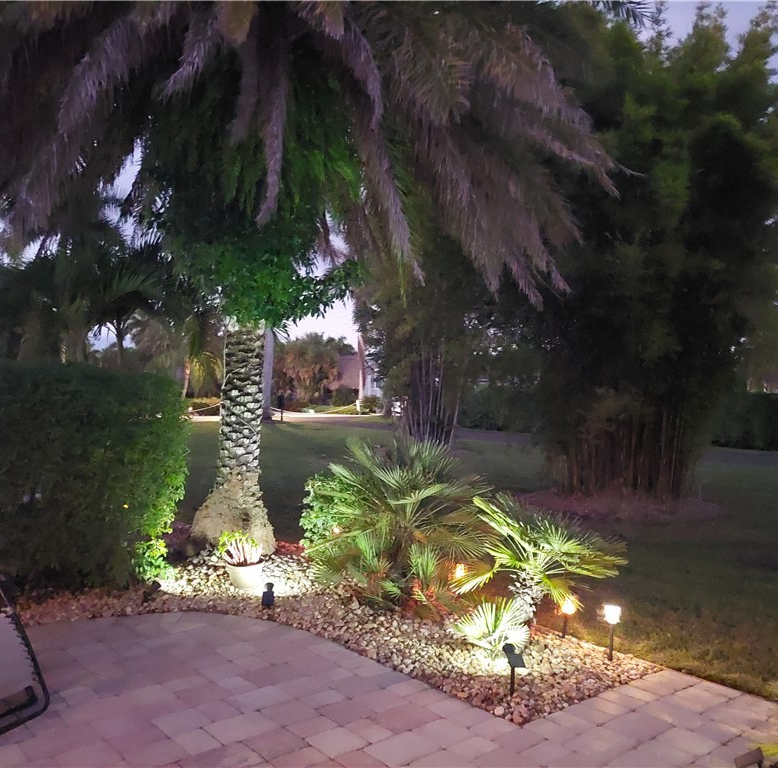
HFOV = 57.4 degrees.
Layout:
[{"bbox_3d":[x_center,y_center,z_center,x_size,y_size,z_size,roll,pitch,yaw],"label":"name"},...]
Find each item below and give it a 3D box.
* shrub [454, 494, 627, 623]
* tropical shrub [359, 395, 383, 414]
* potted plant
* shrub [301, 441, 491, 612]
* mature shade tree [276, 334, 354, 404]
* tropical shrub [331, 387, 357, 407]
[{"bbox_3d":[1.078,1.241,5.050,1.220,0.900,1.100,0,-1,0],"label":"shrub"},{"bbox_3d":[-1.109,1.299,45.000,1.550,1.300,1.400,0,-1,0],"label":"tropical shrub"},{"bbox_3d":[-1.224,1.471,5.850,0.380,0.480,0.370,0,-1,0],"label":"potted plant"},{"bbox_3d":[0.053,1.162,5.750,1.500,1.420,1.400,0,-1,0],"label":"shrub"},{"bbox_3d":[-5.561,-1.082,53.000,5.600,5.200,5.000,0,-1,0],"label":"mature shade tree"},{"bbox_3d":[-3.134,0.880,50.000,1.800,1.450,1.600,0,-1,0],"label":"tropical shrub"}]

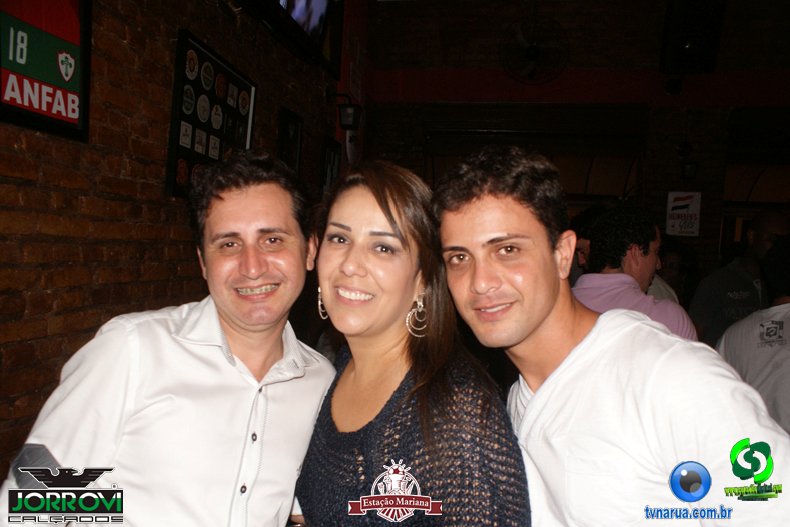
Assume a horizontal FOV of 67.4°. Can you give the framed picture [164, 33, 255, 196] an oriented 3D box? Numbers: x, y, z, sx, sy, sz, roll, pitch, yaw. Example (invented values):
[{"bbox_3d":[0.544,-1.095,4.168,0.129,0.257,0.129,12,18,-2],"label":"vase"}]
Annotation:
[{"bbox_3d":[-0.712,-0.526,2.373,0.029,0.567,0.660,5,2,7],"label":"framed picture"}]

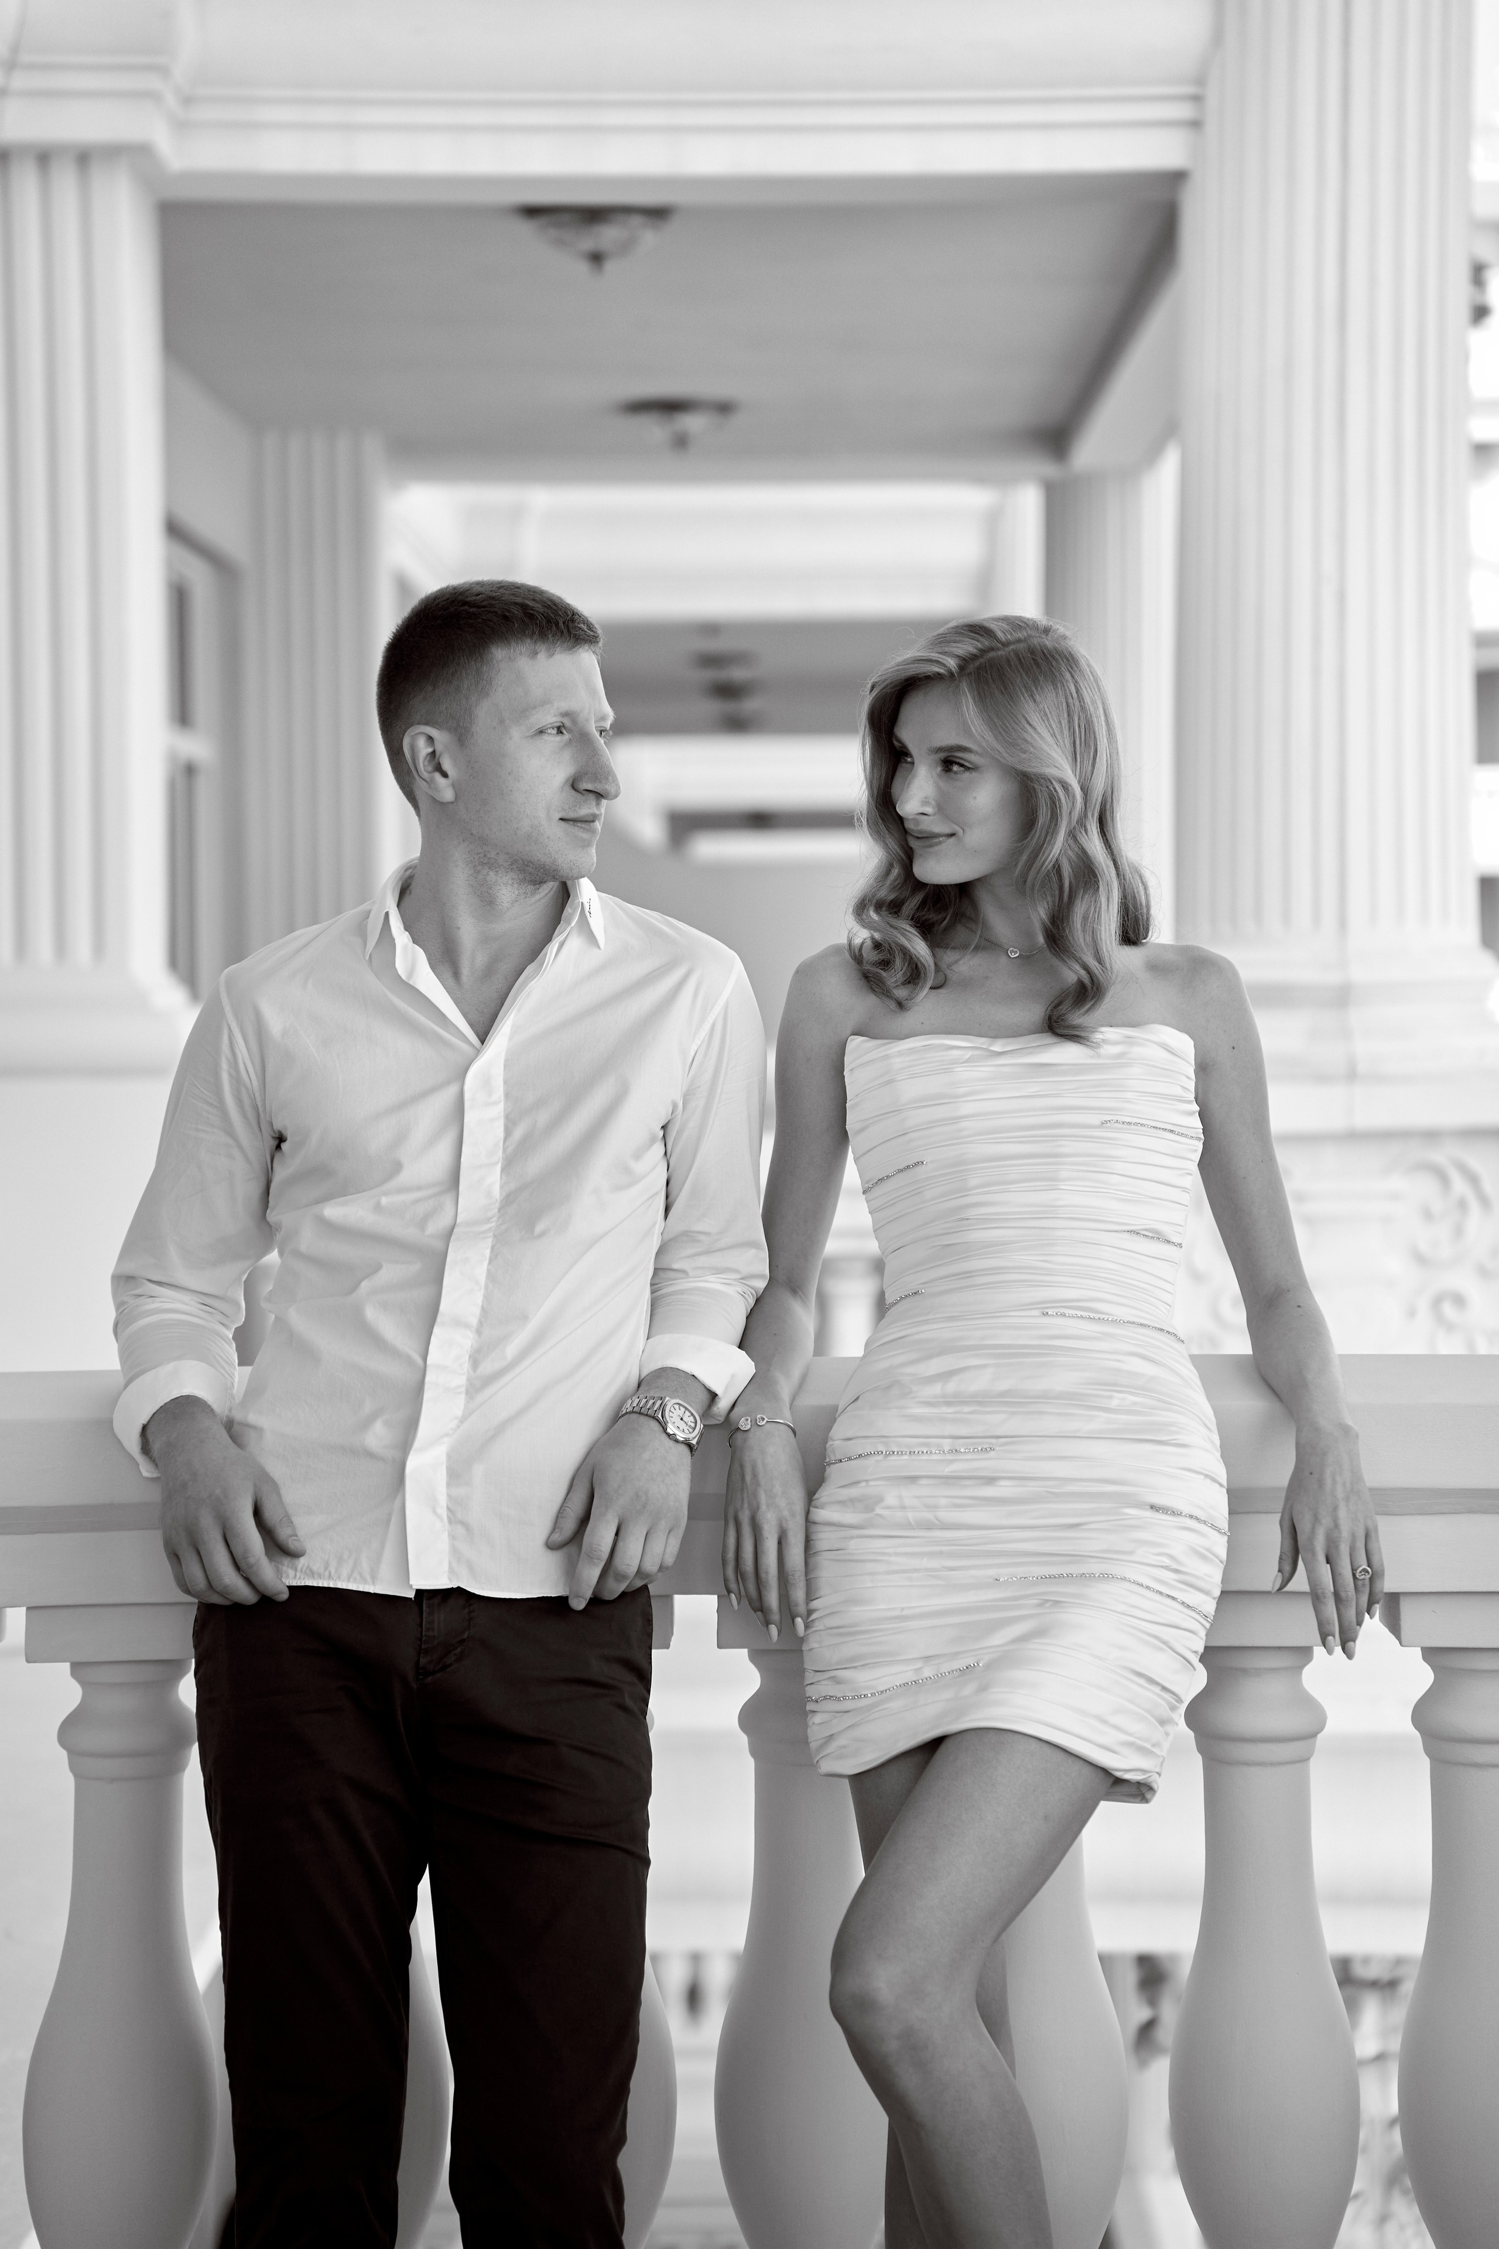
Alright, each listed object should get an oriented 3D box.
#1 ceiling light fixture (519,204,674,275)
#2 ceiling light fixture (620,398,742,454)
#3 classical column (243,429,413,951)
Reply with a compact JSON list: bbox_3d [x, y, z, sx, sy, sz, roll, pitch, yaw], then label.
[{"bbox_3d":[-0.459,-2.655,14.049,0.460,0.210,0.460,0,2,0],"label":"ceiling light fixture"},{"bbox_3d":[-0.285,-2.821,18.900,0.470,0.210,0.470,0,2,0],"label":"ceiling light fixture"},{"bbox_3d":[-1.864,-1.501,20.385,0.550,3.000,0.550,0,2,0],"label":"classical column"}]

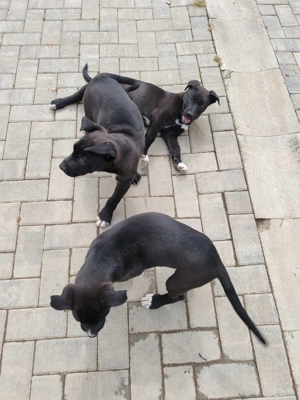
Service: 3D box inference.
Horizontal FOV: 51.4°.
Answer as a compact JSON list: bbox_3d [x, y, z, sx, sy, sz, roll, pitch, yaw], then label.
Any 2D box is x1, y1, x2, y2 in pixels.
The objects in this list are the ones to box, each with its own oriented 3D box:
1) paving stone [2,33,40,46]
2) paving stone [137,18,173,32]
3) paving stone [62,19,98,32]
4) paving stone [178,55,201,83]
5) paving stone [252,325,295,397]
[{"bbox_3d":[-0.691,-0.853,1.707,0.202,0.060,0.101,-4,64,-3],"label":"paving stone"},{"bbox_3d":[0.024,-0.970,1.781,0.200,0.060,0.099,-3,64,-3],"label":"paving stone"},{"bbox_3d":[-0.388,-0.958,1.764,0.200,0.060,0.099,-3,64,-3],"label":"paving stone"},{"bbox_3d":[0.200,-0.648,1.605,0.098,0.060,0.199,-3,64,-3],"label":"paving stone"},{"bbox_3d":[0.398,0.533,1.050,0.101,0.060,0.202,-2,64,-2],"label":"paving stone"}]

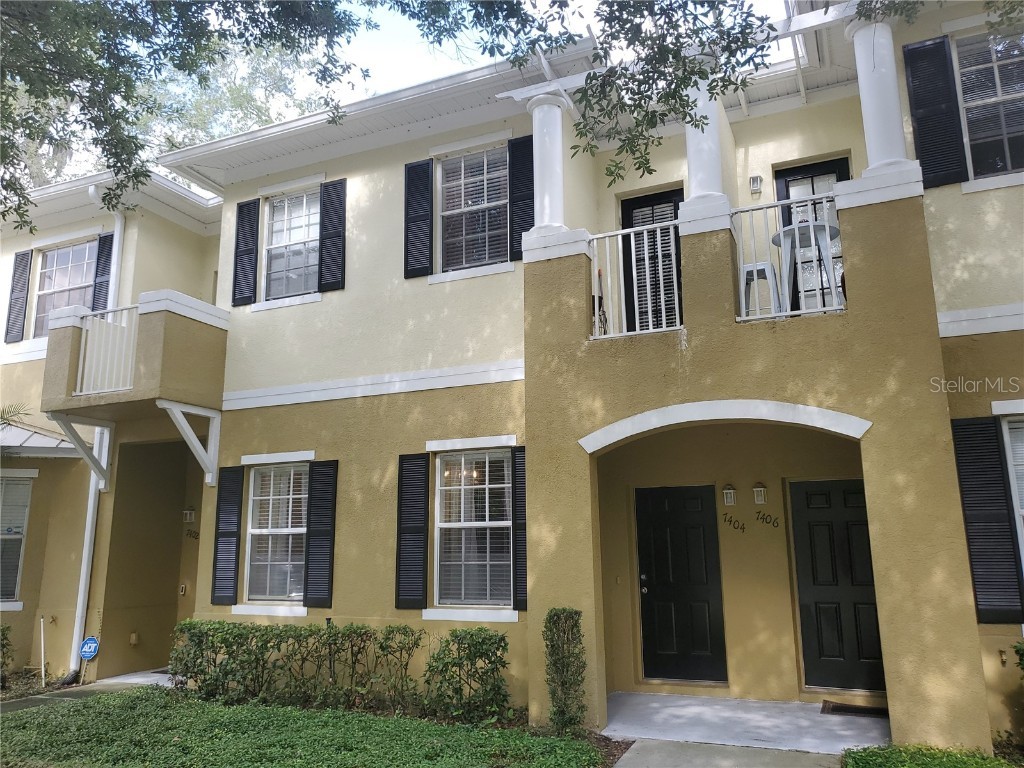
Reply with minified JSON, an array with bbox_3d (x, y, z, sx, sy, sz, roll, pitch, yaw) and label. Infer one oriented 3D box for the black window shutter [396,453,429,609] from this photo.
[{"bbox_3d":[-1.062,1.578,8.294,0.377,1.640,0.050,-6,-13,23],"label":"black window shutter"}]

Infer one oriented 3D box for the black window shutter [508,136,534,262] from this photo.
[{"bbox_3d":[0.155,-2.001,8.264,0.370,1.396,0.040,-6,-12,23],"label":"black window shutter"}]

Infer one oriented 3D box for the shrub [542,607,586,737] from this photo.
[{"bbox_3d":[0.448,2.396,6.417,0.347,1.005,0.340,-6,-12,23],"label":"shrub"}]

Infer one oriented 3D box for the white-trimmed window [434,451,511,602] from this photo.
[{"bbox_3d":[-0.402,1.521,8.119,0.919,1.613,0.100,-6,-13,23],"label":"white-trimmed window"}]

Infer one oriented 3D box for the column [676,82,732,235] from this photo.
[{"bbox_3d":[1.773,-2.102,7.116,0.445,1.633,0.410,-6,-12,23],"label":"column"}]

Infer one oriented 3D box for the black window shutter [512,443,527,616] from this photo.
[{"bbox_3d":[0.185,1.420,7.597,0.370,1.588,0.040,-6,-12,23],"label":"black window shutter"}]

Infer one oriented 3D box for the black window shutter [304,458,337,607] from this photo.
[{"bbox_3d":[-2.177,1.699,8.762,0.392,1.632,0.050,-6,-13,23],"label":"black window shutter"}]

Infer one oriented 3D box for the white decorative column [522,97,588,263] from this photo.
[{"bbox_3d":[0.453,-2.094,7.837,0.665,1.803,0.480,-6,-13,23],"label":"white decorative column"}]

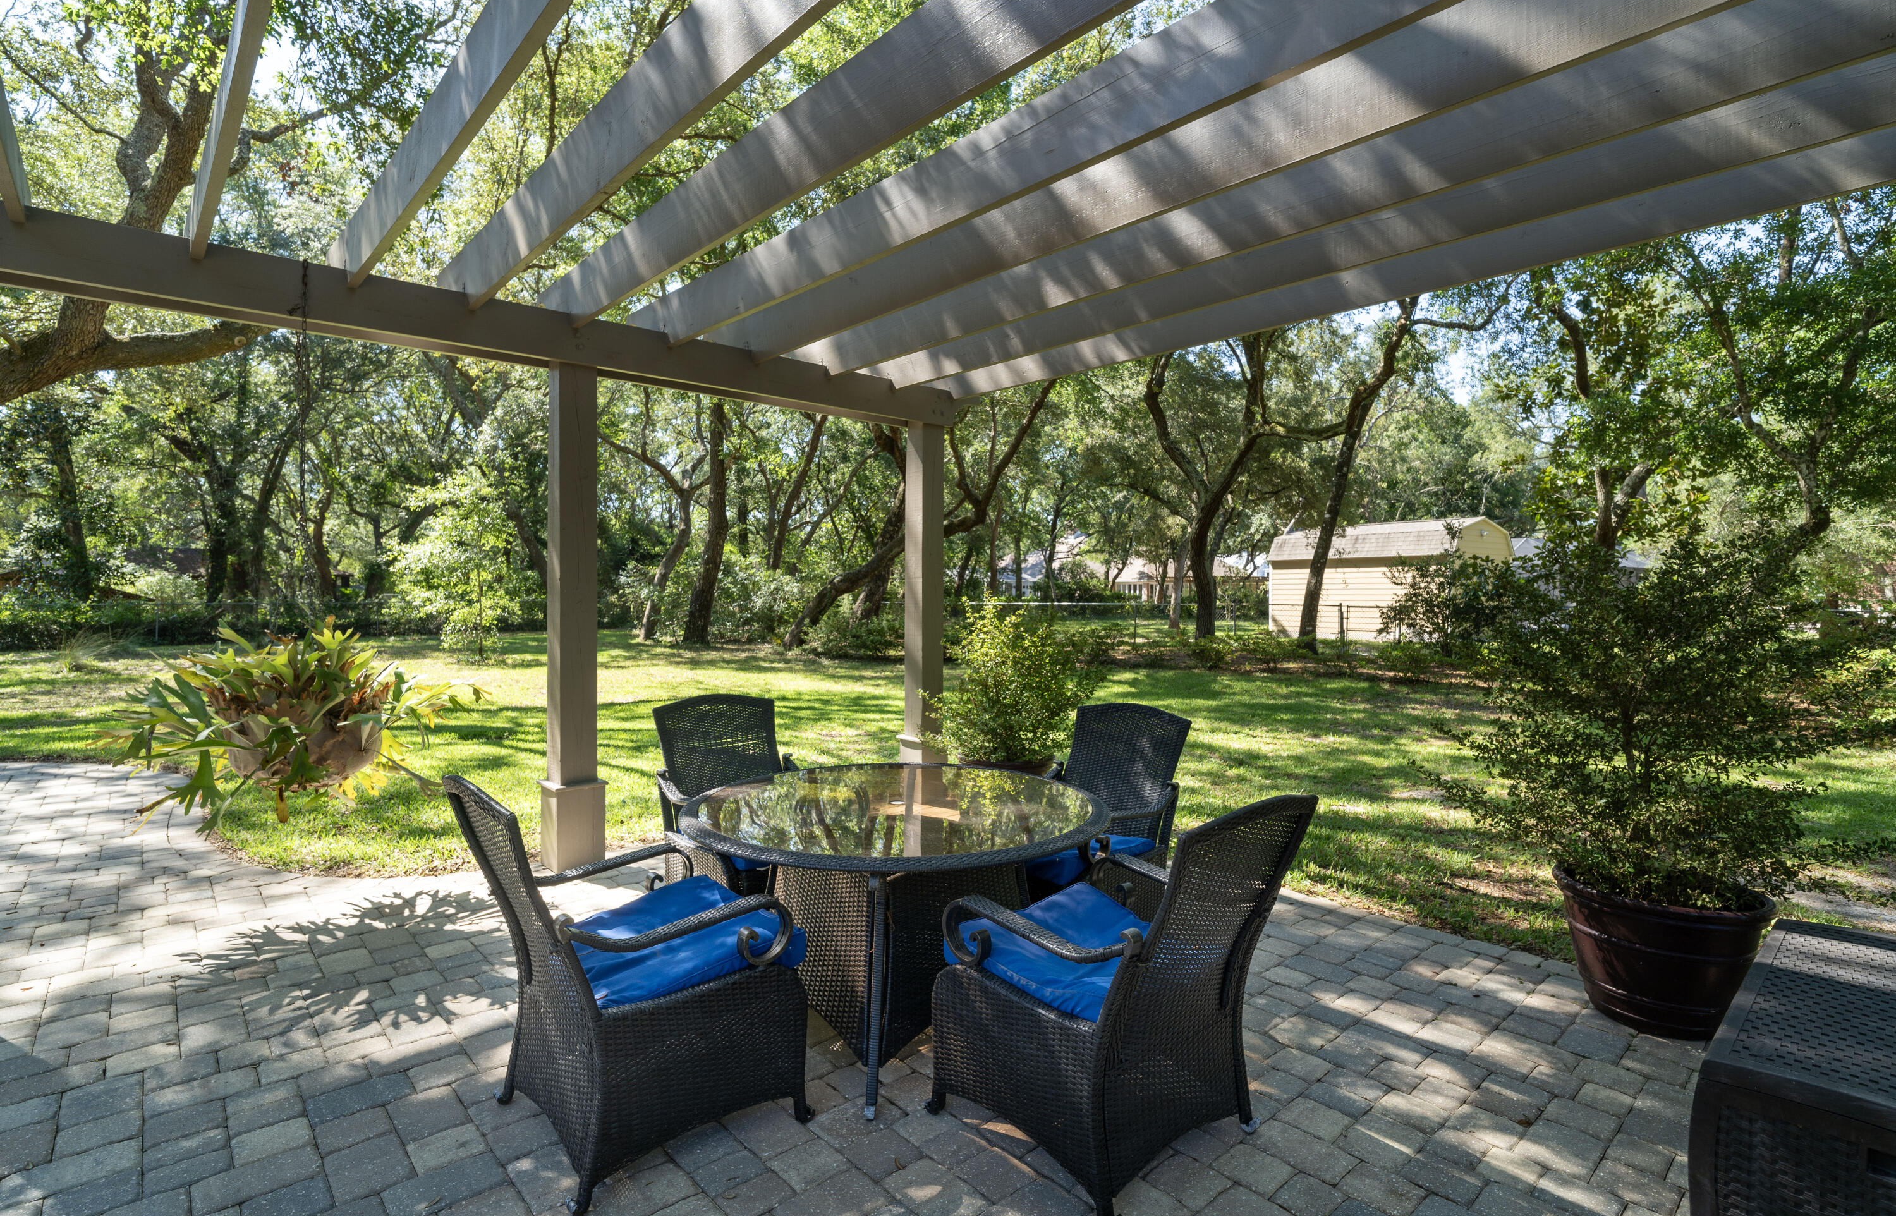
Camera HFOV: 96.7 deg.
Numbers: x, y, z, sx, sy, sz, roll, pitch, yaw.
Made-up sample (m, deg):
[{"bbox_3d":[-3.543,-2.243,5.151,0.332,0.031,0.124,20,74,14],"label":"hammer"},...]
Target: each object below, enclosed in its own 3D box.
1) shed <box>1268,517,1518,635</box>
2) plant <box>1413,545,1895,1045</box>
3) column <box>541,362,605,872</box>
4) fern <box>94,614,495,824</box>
[{"bbox_3d":[14.250,-0.820,27.400,3.900,3.850,5.900,0,0,-36],"label":"shed"},{"bbox_3d":[2.230,0.530,2.800,1.150,1.550,1.080,0,0,0],"label":"plant"},{"bbox_3d":[-1.917,0.050,4.320,0.250,2.520,0.250,0,0,-43],"label":"column"},{"bbox_3d":[-2.650,0.470,3.520,1.200,0.820,1.100,0,0,-37],"label":"fern"}]

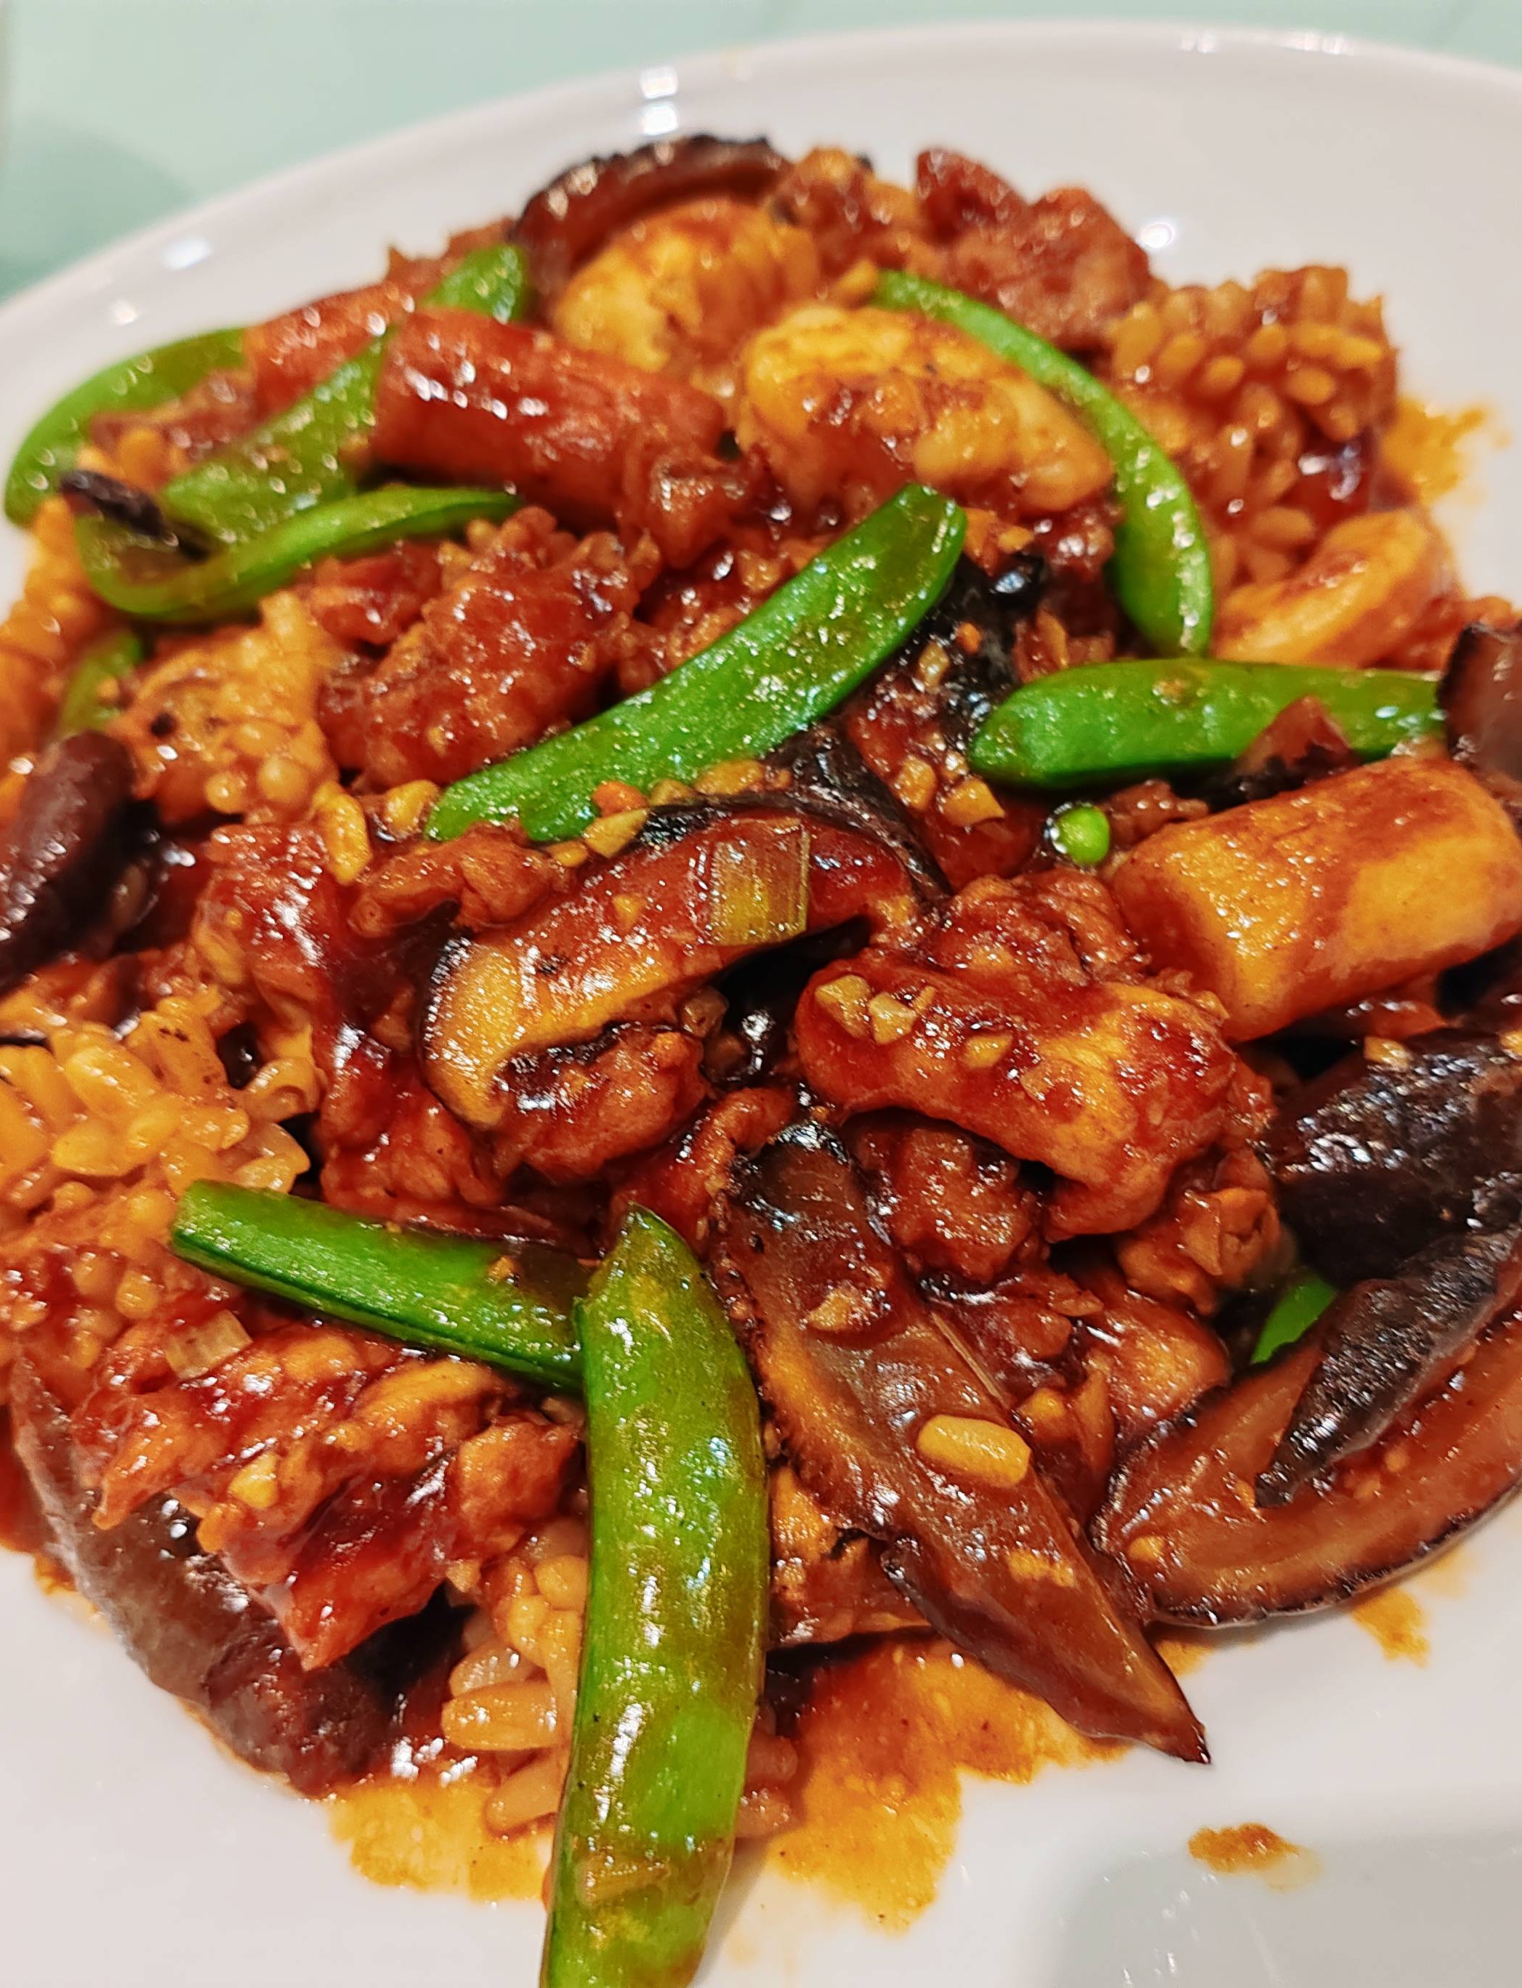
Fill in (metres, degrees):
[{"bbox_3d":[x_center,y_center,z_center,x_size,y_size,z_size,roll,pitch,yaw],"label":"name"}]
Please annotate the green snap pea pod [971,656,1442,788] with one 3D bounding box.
[{"bbox_3d":[0.043,-0.025,0.191,0.044,0.008,0.011,-2,76,1],"label":"green snap pea pod"}]

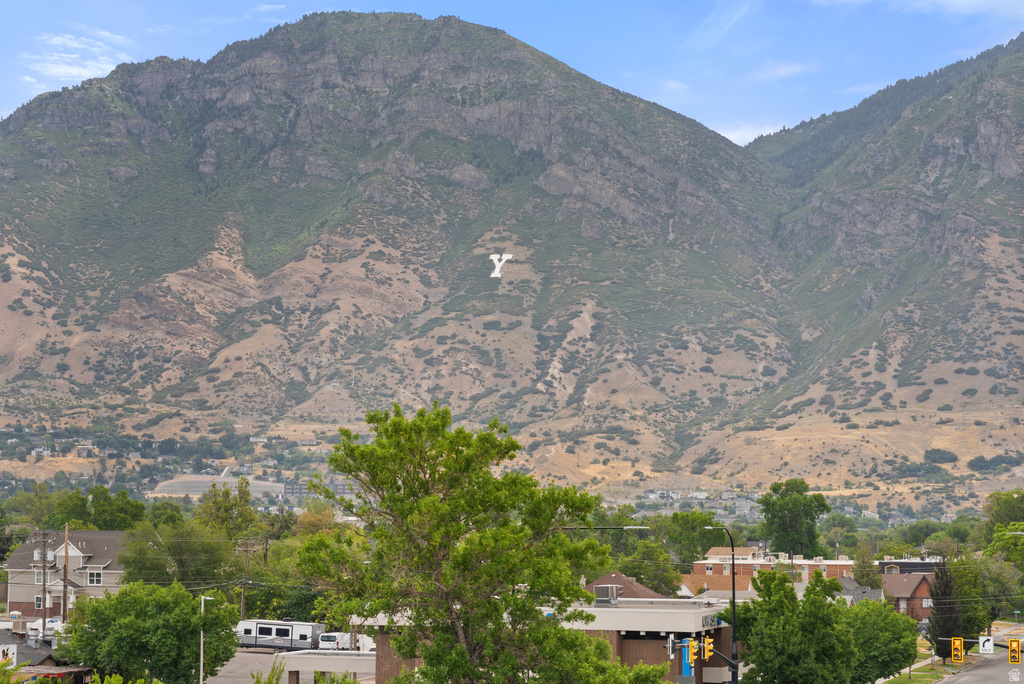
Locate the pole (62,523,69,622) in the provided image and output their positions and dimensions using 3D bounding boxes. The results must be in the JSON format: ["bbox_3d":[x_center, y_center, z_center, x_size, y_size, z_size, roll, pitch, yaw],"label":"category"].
[{"bbox_3d":[-53.980,28.256,240.438,0.380,12.890,0.380,0,-5,0],"label":"pole"}]

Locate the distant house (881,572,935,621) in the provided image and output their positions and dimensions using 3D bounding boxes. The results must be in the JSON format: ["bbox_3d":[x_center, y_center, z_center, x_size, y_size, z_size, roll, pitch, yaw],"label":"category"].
[{"bbox_3d":[49.570,31.850,247.210,8.800,6.900,8.500,-2,-6,21],"label":"distant house"}]

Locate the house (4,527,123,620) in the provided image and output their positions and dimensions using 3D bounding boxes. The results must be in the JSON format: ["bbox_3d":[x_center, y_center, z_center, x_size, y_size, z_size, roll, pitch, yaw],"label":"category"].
[{"bbox_3d":[-51.640,29.150,247.980,18.500,10.800,12.800,-2,-6,23],"label":"house"}]

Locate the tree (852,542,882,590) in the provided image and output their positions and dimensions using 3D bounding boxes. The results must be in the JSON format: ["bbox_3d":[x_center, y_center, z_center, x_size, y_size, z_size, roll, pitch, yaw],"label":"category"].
[{"bbox_3d":[42.390,29.300,237.560,4.200,10.200,4.200,-2,-6,20],"label":"tree"}]

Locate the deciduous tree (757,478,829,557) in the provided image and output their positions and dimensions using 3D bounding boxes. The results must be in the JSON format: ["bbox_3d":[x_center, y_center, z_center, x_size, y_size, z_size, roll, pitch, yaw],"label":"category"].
[{"bbox_3d":[55.710,37.990,394.280,14.500,21.000,14.000,-2,-6,20],"label":"deciduous tree"}]

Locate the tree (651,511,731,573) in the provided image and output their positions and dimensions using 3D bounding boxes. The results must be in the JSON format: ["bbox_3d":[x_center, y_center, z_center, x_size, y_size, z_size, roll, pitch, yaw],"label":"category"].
[{"bbox_3d":[34.376,39.515,383.002,14.000,14.770,14.000,0,-5,0],"label":"tree"}]

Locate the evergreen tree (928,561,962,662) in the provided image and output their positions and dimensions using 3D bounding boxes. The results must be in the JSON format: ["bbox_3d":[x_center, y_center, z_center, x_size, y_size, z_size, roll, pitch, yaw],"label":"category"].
[{"bbox_3d":[39.762,24.843,182.511,3.300,9.690,3.300,0,-5,0],"label":"evergreen tree"}]

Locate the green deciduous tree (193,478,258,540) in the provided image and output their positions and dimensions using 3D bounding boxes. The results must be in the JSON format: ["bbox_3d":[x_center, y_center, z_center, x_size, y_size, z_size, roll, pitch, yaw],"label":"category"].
[{"bbox_3d":[-43.616,30.488,303.490,10.000,19.190,10.000,0,-5,0],"label":"green deciduous tree"}]

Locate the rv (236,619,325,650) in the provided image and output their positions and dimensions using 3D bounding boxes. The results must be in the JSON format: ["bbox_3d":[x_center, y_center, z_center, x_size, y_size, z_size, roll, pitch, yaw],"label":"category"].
[{"bbox_3d":[-23.200,29.290,198.790,9.400,3.300,2.550,-3,-6,29],"label":"rv"}]

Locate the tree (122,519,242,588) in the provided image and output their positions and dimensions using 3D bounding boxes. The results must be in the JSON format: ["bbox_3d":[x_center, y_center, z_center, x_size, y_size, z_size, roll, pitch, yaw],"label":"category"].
[{"bbox_3d":[-40.019,27.873,238.464,14.000,13.320,13.000,0,-5,0],"label":"tree"}]

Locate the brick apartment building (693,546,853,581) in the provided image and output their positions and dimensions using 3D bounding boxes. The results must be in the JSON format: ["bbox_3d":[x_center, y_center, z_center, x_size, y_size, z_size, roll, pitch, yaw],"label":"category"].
[{"bbox_3d":[48.700,40.029,349.824,30.000,7.900,14.000,-2,-5,20],"label":"brick apartment building"}]

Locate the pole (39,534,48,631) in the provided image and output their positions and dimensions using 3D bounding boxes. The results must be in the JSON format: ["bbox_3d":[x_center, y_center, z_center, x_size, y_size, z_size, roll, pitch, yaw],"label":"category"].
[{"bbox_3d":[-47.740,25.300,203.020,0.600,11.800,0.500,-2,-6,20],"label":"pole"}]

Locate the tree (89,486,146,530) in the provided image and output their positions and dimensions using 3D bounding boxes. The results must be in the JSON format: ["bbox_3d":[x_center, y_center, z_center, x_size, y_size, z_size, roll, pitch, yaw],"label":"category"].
[{"bbox_3d":[-65.184,33.069,328.359,10.500,18.290,10.500,0,-5,0],"label":"tree"}]

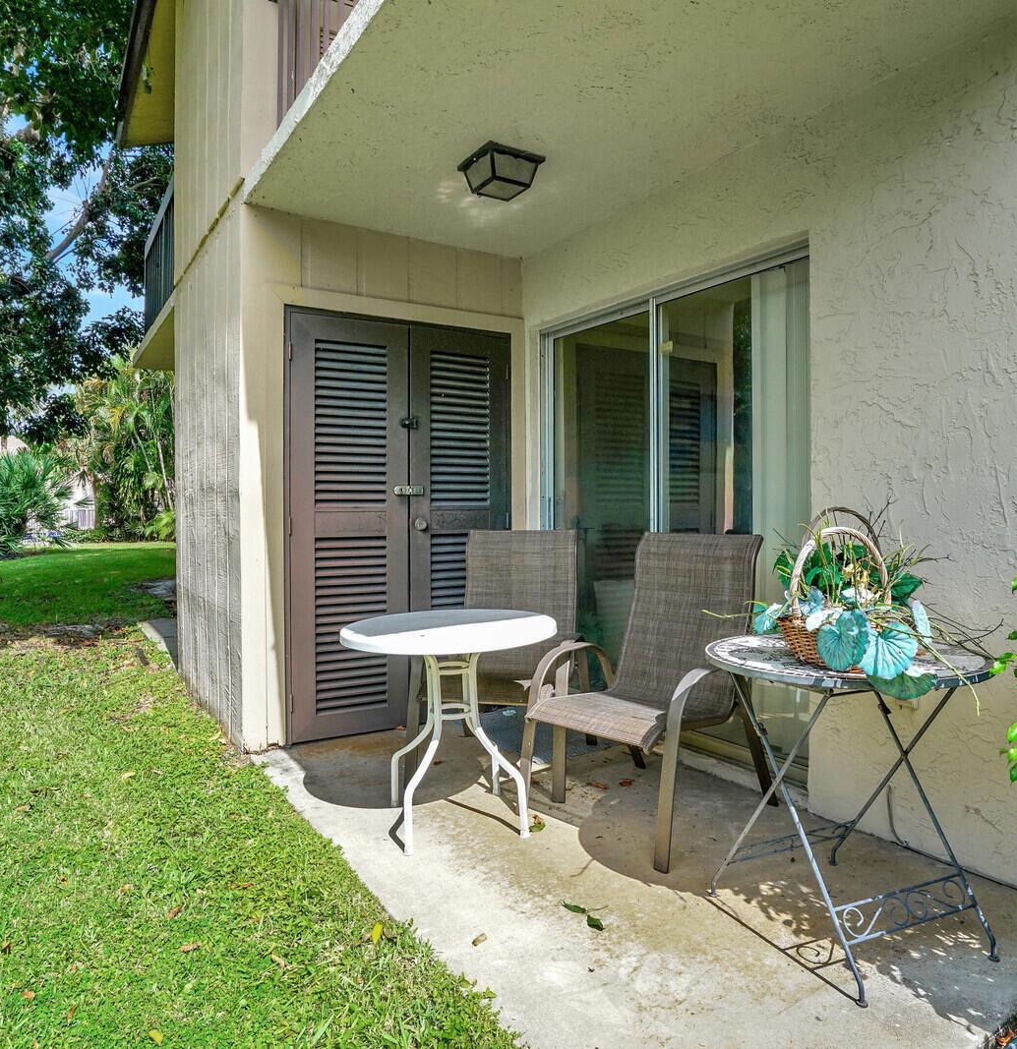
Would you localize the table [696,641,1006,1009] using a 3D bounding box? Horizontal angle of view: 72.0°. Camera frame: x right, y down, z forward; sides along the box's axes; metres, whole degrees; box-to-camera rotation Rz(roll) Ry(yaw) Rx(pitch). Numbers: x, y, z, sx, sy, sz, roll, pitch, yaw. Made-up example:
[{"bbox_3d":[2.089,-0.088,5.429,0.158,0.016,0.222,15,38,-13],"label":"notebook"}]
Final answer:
[{"bbox_3d":[0.885,0.693,1.860,0.680,0.710,0.680,0,1,-21],"label":"table"}]

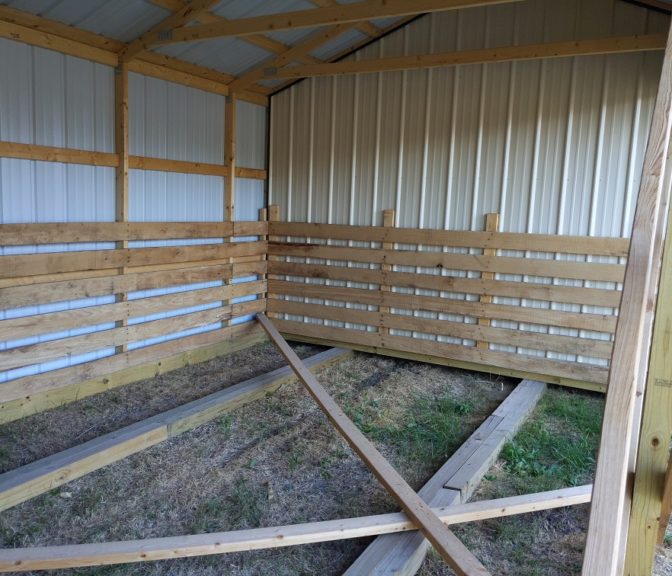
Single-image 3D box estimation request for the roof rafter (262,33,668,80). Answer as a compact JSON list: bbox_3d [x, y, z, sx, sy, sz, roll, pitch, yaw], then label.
[{"bbox_3d":[0.845,-1.760,4.255,3.360,0.090,0.040,6,9,26],"label":"roof rafter"}]

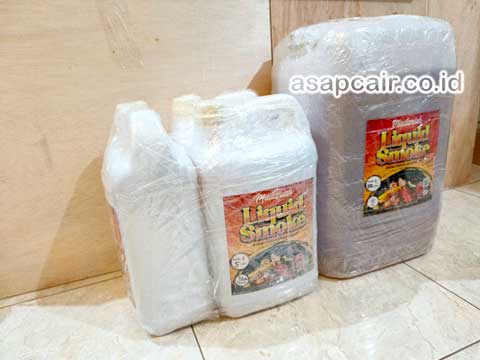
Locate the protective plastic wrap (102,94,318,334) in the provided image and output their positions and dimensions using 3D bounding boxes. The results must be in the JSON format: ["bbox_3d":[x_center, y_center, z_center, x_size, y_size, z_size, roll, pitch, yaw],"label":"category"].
[{"bbox_3d":[-0.052,0.030,0.528,0.296,0.323,0.224,-10,18,-19],"label":"protective plastic wrap"}]

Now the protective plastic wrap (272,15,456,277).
[{"bbox_3d":[0.221,-0.066,0.614,0.291,0.415,0.211,-10,18,-19],"label":"protective plastic wrap"}]

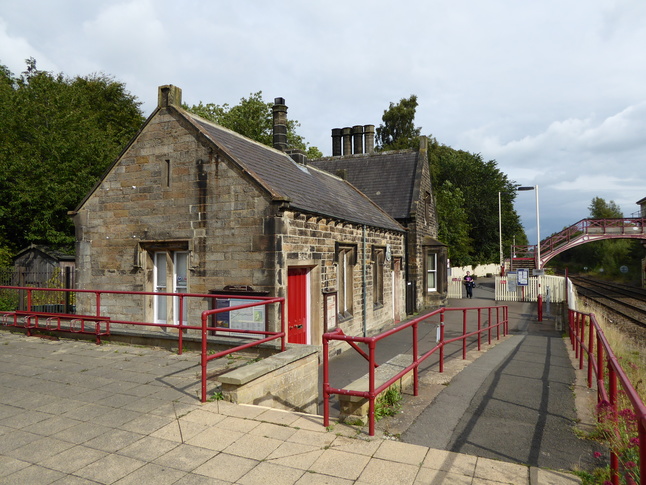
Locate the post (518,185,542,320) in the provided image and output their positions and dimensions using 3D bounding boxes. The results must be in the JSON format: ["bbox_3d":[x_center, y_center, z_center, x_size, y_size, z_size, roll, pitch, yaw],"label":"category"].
[{"bbox_3d":[8.034,0.412,17.322,0.800,5.210,0.260,-1,-2,23],"label":"post"}]

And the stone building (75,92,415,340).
[{"bbox_3d":[-1.171,-0.504,14.672,5.700,6.980,11.500,-1,-2,23],"label":"stone building"}]

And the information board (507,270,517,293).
[{"bbox_3d":[10.447,2.191,24.756,0.580,1.130,0.070,-1,-2,23],"label":"information board"}]

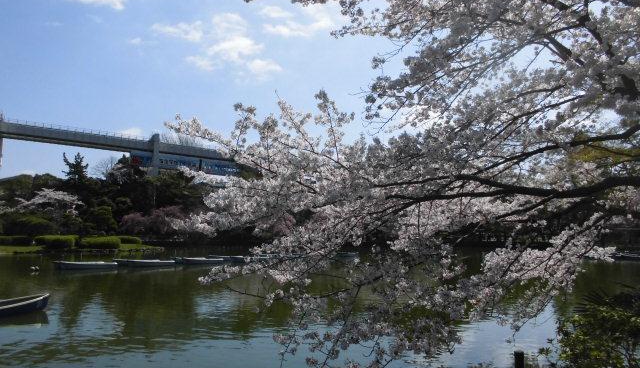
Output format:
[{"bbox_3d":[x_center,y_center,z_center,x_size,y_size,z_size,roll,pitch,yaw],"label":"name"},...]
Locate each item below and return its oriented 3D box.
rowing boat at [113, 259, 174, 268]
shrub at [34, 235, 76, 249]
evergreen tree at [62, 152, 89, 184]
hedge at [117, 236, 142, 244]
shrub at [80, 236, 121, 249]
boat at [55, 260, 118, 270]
[{"bbox_3d":[-11.339,5.192,31.237,3.500,0.480,1.250,3,-7,-30],"label":"rowing boat"},{"bbox_3d":[-28.410,6.265,51.632,4.000,1.400,2.000,2,-6,-23],"label":"shrub"},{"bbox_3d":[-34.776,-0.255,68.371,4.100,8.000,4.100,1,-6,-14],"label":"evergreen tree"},{"bbox_3d":[-23.492,7.068,59.592,3.300,1.050,1.900,2,-6,-23],"label":"hedge"},{"bbox_3d":[-23.572,6.364,51.622,3.800,1.250,2.000,2,-6,-23],"label":"shrub"},{"bbox_3d":[-14.207,4.991,29.247,3.500,0.480,1.250,3,-7,-30],"label":"boat"}]

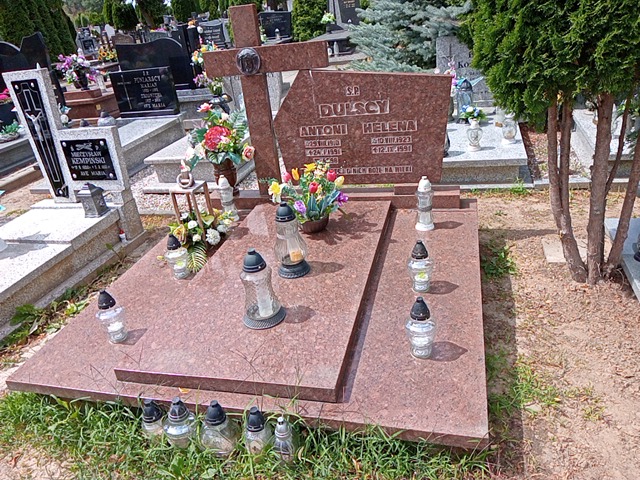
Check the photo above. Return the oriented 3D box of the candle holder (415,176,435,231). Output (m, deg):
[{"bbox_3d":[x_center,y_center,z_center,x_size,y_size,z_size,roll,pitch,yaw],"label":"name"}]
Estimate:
[{"bbox_3d":[0.587,-0.211,2.906,0.107,0.306,0.107,1,28,15],"label":"candle holder"}]

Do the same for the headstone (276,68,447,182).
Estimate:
[{"bbox_3d":[0.251,-0.696,3.199,1.092,0.720,0.075,1,28,15],"label":"headstone"}]

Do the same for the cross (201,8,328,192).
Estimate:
[{"bbox_3d":[-0.286,-0.819,3.181,0.760,1.144,0.100,1,28,15],"label":"cross"}]

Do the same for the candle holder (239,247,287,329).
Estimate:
[{"bbox_3d":[-0.261,0.186,2.162,0.193,0.335,0.193,1,28,15],"label":"candle holder"}]

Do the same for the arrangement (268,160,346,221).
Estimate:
[{"bbox_3d":[-0.069,-0.250,2.874,0.460,0.385,0.360,1,28,15],"label":"arrangement"}]

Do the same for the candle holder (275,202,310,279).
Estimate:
[{"bbox_3d":[-0.152,-0.010,2.493,0.170,0.360,0.170,1,28,15],"label":"candle holder"}]

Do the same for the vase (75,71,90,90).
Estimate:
[{"bbox_3d":[-2.938,-1.974,6.419,0.150,0.243,0.150,1,28,15],"label":"vase"}]

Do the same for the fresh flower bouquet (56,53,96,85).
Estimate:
[{"bbox_3d":[-2.992,-2.107,6.362,0.520,0.360,0.400,1,28,15],"label":"fresh flower bouquet"}]

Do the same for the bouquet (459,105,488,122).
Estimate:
[{"bbox_3d":[1.283,-1.063,4.344,0.215,0.155,0.190,1,28,15],"label":"bouquet"}]

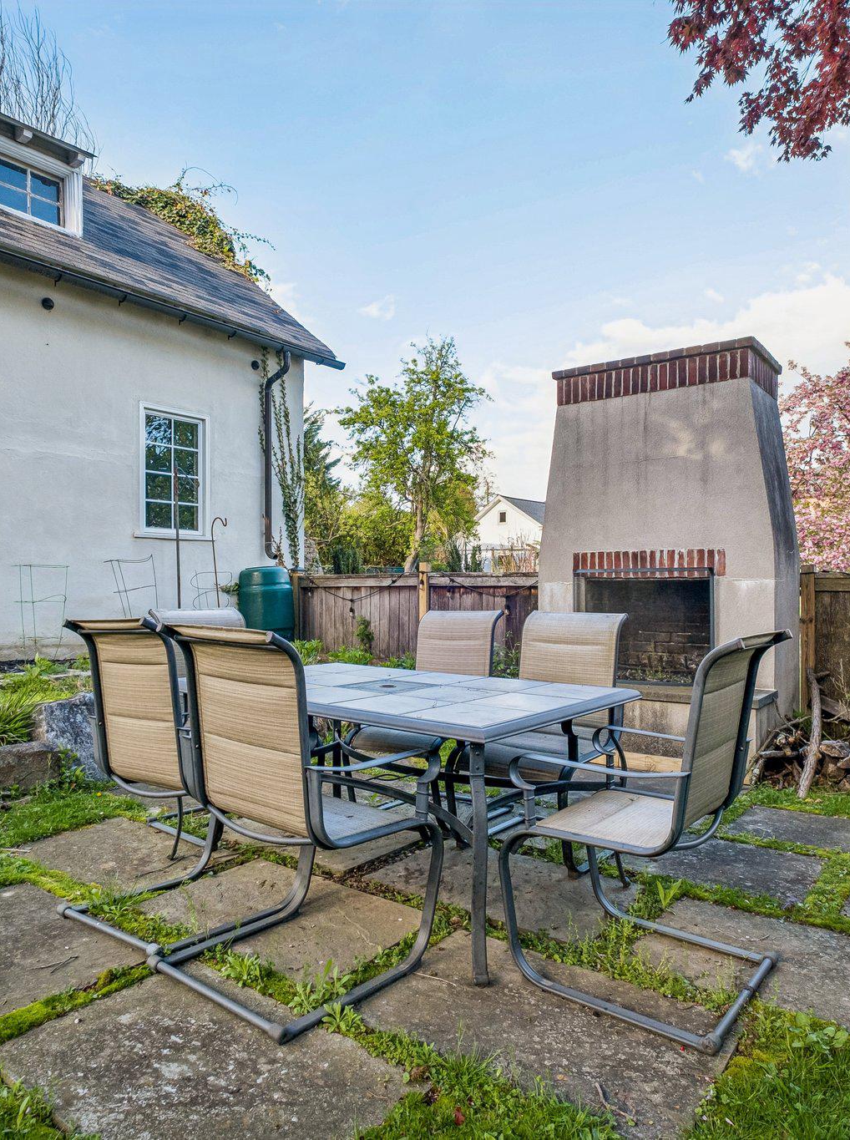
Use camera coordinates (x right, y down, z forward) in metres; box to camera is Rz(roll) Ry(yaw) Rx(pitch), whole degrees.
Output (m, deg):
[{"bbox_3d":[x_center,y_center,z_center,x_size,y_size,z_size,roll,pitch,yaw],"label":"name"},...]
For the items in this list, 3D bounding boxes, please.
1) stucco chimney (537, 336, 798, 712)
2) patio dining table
[{"bbox_3d":[1.574,-0.114,5.355,1.722,2.730,1.134,-1,-1,39],"label":"stucco chimney"},{"bbox_3d":[-0.147,0.829,3.012,1.685,0.726,1.056,-1,-1,39],"label":"patio dining table"}]

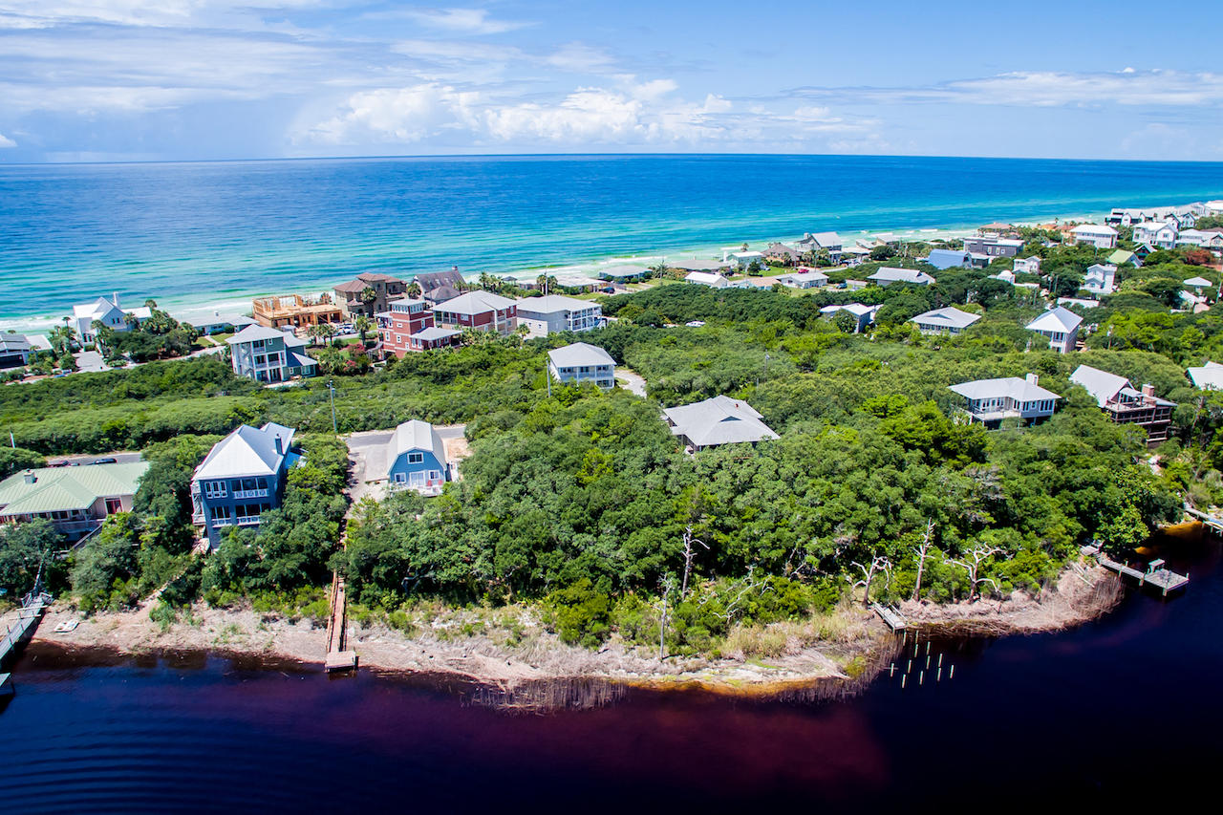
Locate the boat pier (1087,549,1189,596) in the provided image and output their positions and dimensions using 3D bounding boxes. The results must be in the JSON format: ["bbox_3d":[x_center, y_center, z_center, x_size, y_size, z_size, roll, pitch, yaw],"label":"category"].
[{"bbox_3d":[63.030,19.110,81.820,4.900,2.100,9.300,-13,24,-30],"label":"boat pier"}]

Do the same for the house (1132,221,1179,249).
[{"bbox_3d":[222.700,-71.600,278.350,13.500,9.500,10.500,18,27,40],"label":"house"}]

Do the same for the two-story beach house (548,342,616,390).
[{"bbox_3d":[-5.360,-8.450,123.660,11.000,7.700,10.000,-4,21,-9],"label":"two-story beach house"}]

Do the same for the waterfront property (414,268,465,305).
[{"bbox_3d":[-52.500,-35.960,206.440,13.000,13.200,13.500,-10,23,-25],"label":"waterfront property"}]

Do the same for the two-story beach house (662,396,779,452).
[{"bbox_3d":[17.690,1.890,107.440,14.300,8.000,15.000,-4,21,-10],"label":"two-story beach house"}]

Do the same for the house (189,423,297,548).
[{"bbox_3d":[-45.430,8.040,85.240,9.600,13.000,14.000,-5,21,-13],"label":"house"}]

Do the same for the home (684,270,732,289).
[{"bbox_3d":[33.130,-44.130,234.280,8.500,4.900,13.000,-17,27,-38],"label":"home"}]

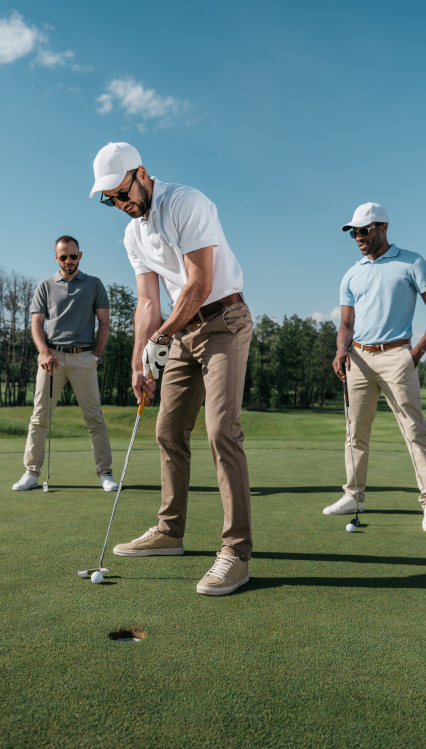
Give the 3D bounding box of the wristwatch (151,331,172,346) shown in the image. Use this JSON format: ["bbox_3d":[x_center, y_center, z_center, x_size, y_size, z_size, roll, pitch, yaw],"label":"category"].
[{"bbox_3d":[-0.196,-0.137,2.540,0.068,0.042,0.060,28,-3,-16],"label":"wristwatch"}]

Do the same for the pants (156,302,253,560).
[{"bbox_3d":[-0.026,0.219,2.650,0.330,0.960,0.550,1,-1,-35],"label":"pants"}]

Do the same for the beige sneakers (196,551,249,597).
[{"bbox_3d":[0.051,0.718,2.463,0.108,0.122,0.300,0,-1,38],"label":"beige sneakers"}]

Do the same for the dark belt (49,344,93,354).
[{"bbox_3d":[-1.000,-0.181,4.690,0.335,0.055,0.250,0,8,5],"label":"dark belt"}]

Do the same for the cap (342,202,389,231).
[{"bbox_3d":[0.840,-0.851,3.610,0.265,0.145,0.180,-15,9,-39],"label":"cap"}]

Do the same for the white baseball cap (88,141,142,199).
[{"bbox_3d":[-0.363,-0.759,2.445,0.175,0.135,0.245,1,40,36],"label":"white baseball cap"}]

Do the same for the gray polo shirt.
[{"bbox_3d":[-1.016,-0.478,4.750,0.550,0.550,0.280,0,-1,-2],"label":"gray polo shirt"}]

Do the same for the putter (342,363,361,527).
[{"bbox_3d":[0.724,0.349,3.530,0.100,0.901,0.060,-10,-15,36],"label":"putter"}]

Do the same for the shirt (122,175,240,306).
[{"bbox_3d":[-0.117,-0.515,2.600,0.470,0.560,0.310,0,33,48],"label":"shirt"}]

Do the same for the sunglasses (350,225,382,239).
[{"bbox_3d":[0.841,-0.787,3.610,0.140,0.050,0.140,-25,14,-36],"label":"sunglasses"}]

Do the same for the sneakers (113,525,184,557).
[{"bbox_3d":[-0.278,0.721,2.913,0.302,0.122,0.108,0,0,1],"label":"sneakers"}]

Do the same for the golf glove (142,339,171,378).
[{"bbox_3d":[-0.219,-0.061,2.540,0.090,0.155,0.090,17,-6,-21],"label":"golf glove"}]

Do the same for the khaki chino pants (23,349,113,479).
[{"bbox_3d":[-1.038,0.271,4.750,0.600,0.940,0.290,0,-1,-2],"label":"khaki chino pants"}]

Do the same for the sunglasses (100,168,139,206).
[{"bbox_3d":[-0.343,-0.710,2.498,0.140,0.140,0.050,0,-30,31],"label":"sunglasses"}]

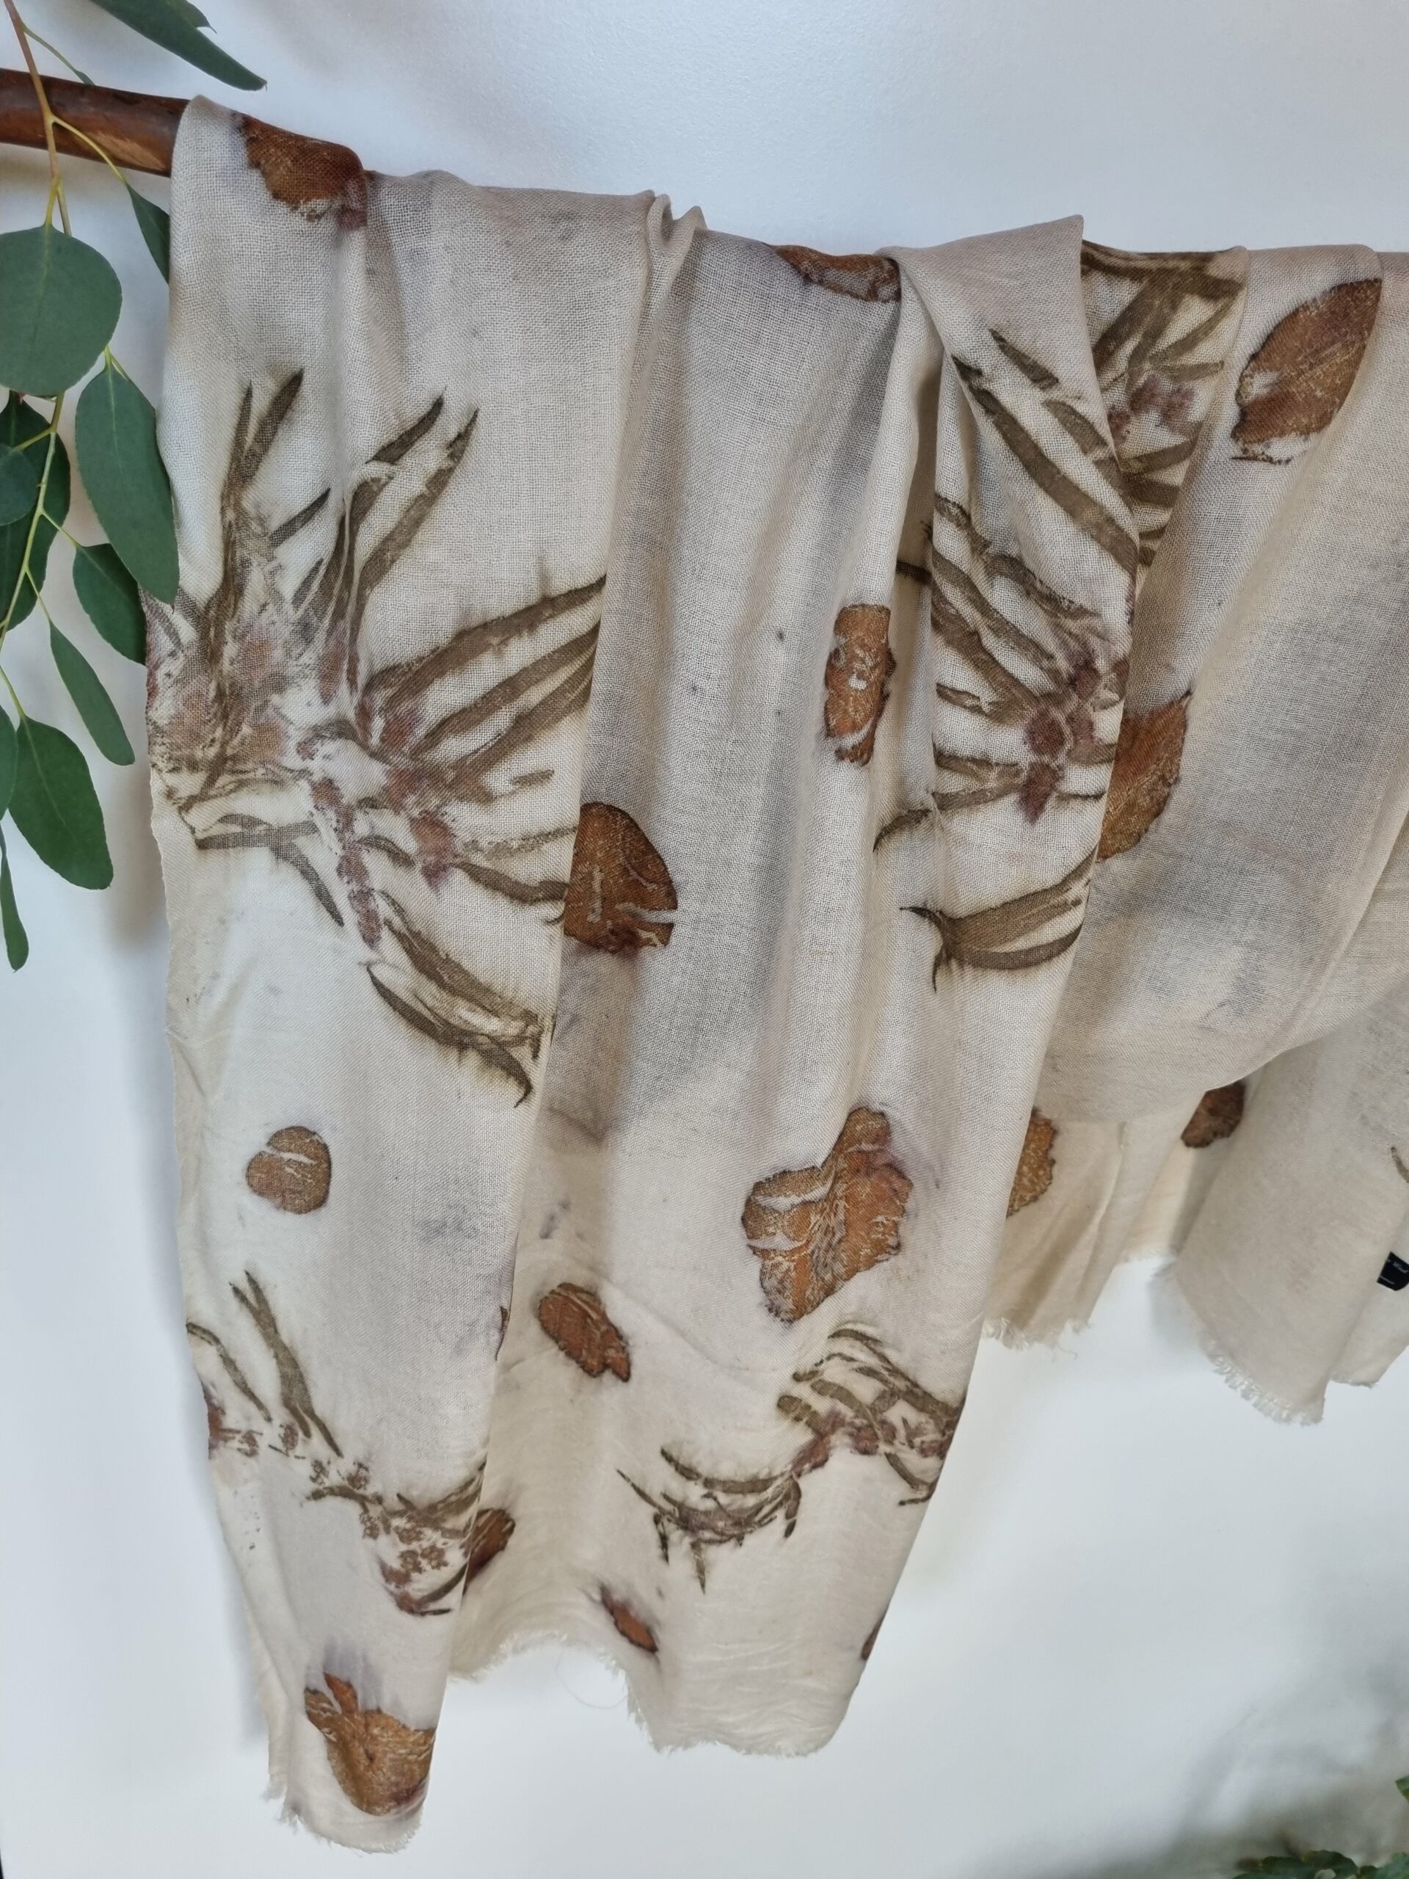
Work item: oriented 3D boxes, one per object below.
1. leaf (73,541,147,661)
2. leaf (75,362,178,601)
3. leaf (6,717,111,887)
[{"bbox_3d":[-0.202,-0.114,0.487,0.026,0.050,0.014,-25,23,-4],"label":"leaf"},{"bbox_3d":[-0.187,-0.147,0.460,0.028,0.075,0.016,-11,20,-12],"label":"leaf"},{"bbox_3d":[-0.225,-0.047,0.495,0.031,0.066,0.014,-15,22,-8],"label":"leaf"}]

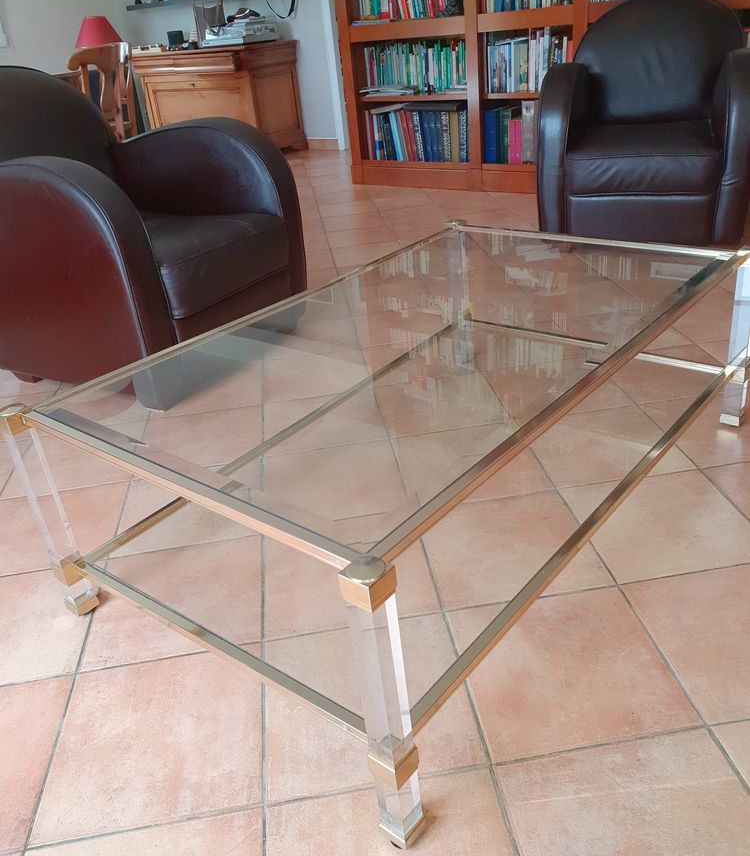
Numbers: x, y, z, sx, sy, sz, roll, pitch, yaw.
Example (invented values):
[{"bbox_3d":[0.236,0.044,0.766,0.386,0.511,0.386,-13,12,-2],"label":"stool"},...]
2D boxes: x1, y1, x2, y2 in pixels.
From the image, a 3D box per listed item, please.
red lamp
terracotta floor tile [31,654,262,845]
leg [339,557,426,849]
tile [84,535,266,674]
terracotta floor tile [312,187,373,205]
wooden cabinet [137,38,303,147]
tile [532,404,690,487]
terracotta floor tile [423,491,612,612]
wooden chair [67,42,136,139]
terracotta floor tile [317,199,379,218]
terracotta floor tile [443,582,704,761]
[{"bbox_3d":[-2.439,-3.395,6.650,0.390,0.450,0.390,-8,29,-4],"label":"red lamp"},{"bbox_3d":[-0.357,0.512,1.257,0.340,0.012,0.340,-8,28,-4],"label":"terracotta floor tile"},{"bbox_3d":[0.014,0.363,0.949,0.047,0.462,0.047,17,36,36],"label":"leg"},{"bbox_3d":[-0.402,0.352,1.560,0.340,0.012,0.340,-8,28,-4],"label":"tile"},{"bbox_3d":[-0.204,-1.439,4.724,0.330,0.010,0.330,-8,29,-4],"label":"terracotta floor tile"},{"bbox_3d":[-1.363,-2.908,6.710,1.428,0.867,0.564,16,35,34],"label":"wooden cabinet"},{"bbox_3d":[0.578,0.045,1.937,0.340,0.012,0.340,-8,28,-4],"label":"tile"},{"bbox_3d":[0.273,0.248,1.555,0.330,0.010,0.330,-8,29,-4],"label":"terracotta floor tile"},{"bbox_3d":[-1.897,-2.034,5.171,0.500,1.018,0.450,13,34,31],"label":"wooden chair"},{"bbox_3d":[-0.165,-1.344,4.645,0.340,0.012,0.340,-8,28,-4],"label":"terracotta floor tile"},{"bbox_3d":[0.316,0.402,1.267,0.330,0.010,0.330,-8,29,-4],"label":"terracotta floor tile"}]

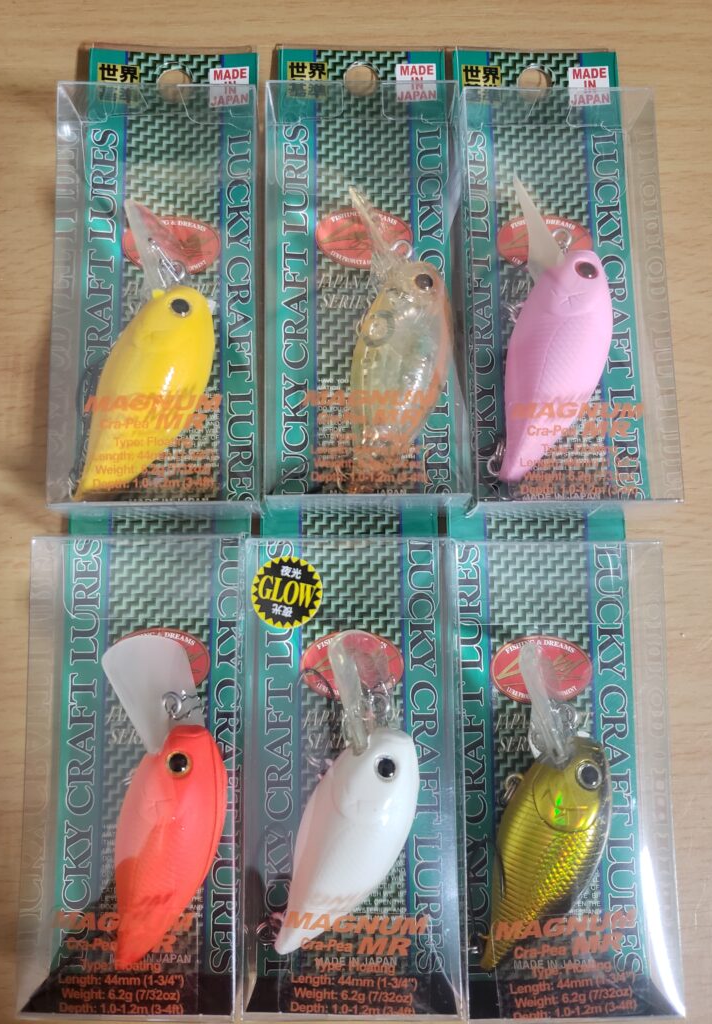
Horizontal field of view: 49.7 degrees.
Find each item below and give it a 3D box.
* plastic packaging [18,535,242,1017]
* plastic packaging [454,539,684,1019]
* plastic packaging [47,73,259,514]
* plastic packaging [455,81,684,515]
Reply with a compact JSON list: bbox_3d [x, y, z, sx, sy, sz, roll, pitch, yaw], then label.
[{"bbox_3d":[-0.037,0.041,0.136,0.036,0.013,0.084,0,84,1],"label":"plastic packaging"},{"bbox_3d":[0.036,0.042,0.137,0.036,0.013,0.084,-1,84,0],"label":"plastic packaging"},{"bbox_3d":[-0.036,-0.042,0.143,0.036,0.013,0.084,-1,83,-2],"label":"plastic packaging"},{"bbox_3d":[0.038,-0.043,0.146,0.036,0.013,0.084,-1,83,-1],"label":"plastic packaging"}]

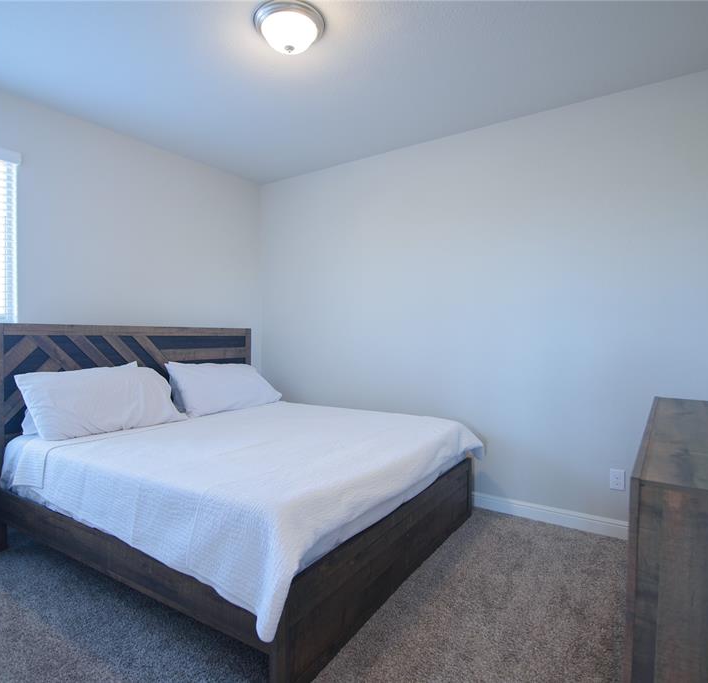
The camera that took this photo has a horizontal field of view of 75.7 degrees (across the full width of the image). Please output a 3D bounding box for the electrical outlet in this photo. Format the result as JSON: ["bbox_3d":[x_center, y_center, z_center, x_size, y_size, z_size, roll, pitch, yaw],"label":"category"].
[{"bbox_3d":[1.602,0.839,2.762,0.077,0.121,0.011,1,1,35],"label":"electrical outlet"}]

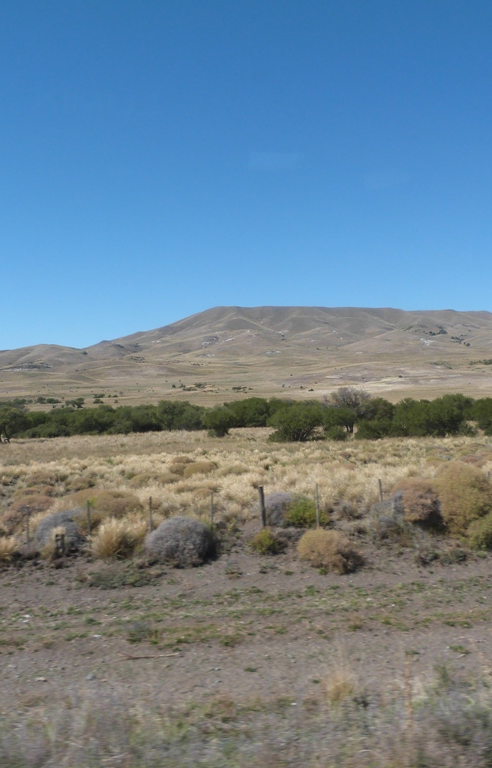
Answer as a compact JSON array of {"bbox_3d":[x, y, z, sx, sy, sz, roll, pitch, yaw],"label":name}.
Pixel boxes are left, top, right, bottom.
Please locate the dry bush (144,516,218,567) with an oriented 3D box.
[{"bbox_3d":[-1.448,3.485,16.635,1.590,1.010,1.460,-3,-1,0],"label":"dry bush"}]

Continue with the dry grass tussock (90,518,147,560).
[{"bbox_3d":[-2.921,3.562,16.940,1.283,0.962,1.155,-1,-1,0],"label":"dry grass tussock"}]

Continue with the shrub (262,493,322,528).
[{"bbox_3d":[1.275,3.498,20.795,1.650,0.890,1.410,-3,-1,0],"label":"shrub"}]

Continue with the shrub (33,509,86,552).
[{"bbox_3d":[-4.541,3.608,18.009,1.315,1.157,1.184,-1,-1,0],"label":"shrub"}]

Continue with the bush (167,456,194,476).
[{"bbox_3d":[-3.108,3.863,34.818,1.200,0.900,1.140,-3,-1,0],"label":"bush"}]

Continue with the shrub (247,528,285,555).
[{"bbox_3d":[0.472,3.627,17.029,0.829,0.599,0.746,-1,-1,0],"label":"shrub"}]

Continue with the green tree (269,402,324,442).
[{"bbox_3d":[4.712,3.592,69.000,5.225,3.732,4.703,-1,-1,0],"label":"green tree"}]

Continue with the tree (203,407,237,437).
[{"bbox_3d":[-2.580,3.651,72.000,3.300,2.921,3.100,-3,-1,-2],"label":"tree"}]

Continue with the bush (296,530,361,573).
[{"bbox_3d":[1.712,3.454,15.159,1.353,0.902,1.218,-1,-1,0],"label":"bush"}]

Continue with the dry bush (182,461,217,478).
[{"bbox_3d":[-2.147,3.981,34.158,1.571,0.898,1.413,-1,-1,0],"label":"dry bush"}]

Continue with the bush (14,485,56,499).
[{"bbox_3d":[-8.091,4.152,28.425,1.614,0.581,1.453,-1,-1,0],"label":"bush"}]

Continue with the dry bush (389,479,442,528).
[{"bbox_3d":[4.638,3.262,20.355,1.431,1.321,1.288,-1,-1,0],"label":"dry bush"}]

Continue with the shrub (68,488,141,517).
[{"bbox_3d":[-4.689,3.893,24.615,2.480,0.830,1.860,-3,-1,0],"label":"shrub"}]

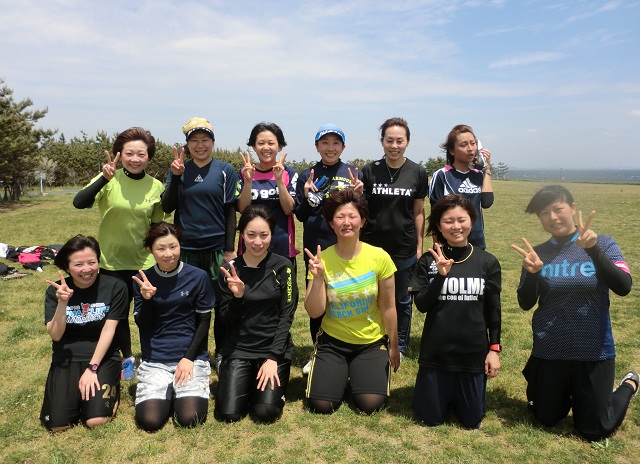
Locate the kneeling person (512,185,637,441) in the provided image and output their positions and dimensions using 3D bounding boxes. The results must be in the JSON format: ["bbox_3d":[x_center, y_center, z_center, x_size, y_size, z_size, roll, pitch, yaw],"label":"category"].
[{"bbox_3d":[1.316,0.357,2.564,0.580,1.200,0.660,4,8,30],"label":"kneeling person"}]

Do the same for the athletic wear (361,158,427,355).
[{"bbox_3d":[0.507,0.146,3.417,0.442,1.284,0.270,1,7,9],"label":"athletic wear"}]

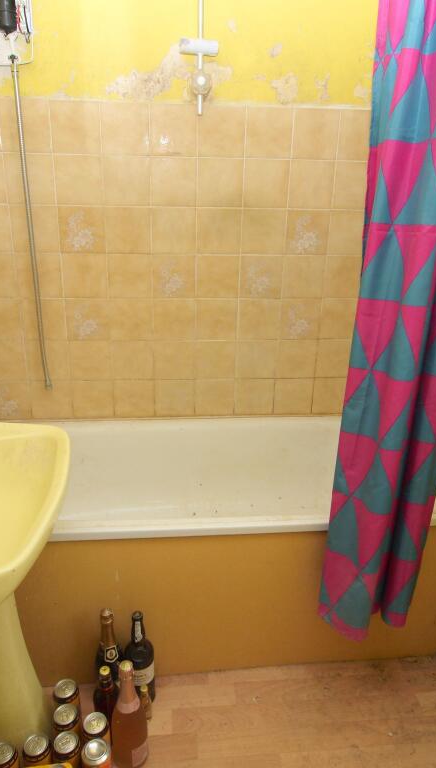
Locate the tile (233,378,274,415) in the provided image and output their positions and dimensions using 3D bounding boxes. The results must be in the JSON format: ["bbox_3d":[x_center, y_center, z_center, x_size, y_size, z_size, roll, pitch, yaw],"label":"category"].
[{"bbox_3d":[0.143,0.048,2.040,0.150,0.150,0.010,-1,22,-5],"label":"tile"}]

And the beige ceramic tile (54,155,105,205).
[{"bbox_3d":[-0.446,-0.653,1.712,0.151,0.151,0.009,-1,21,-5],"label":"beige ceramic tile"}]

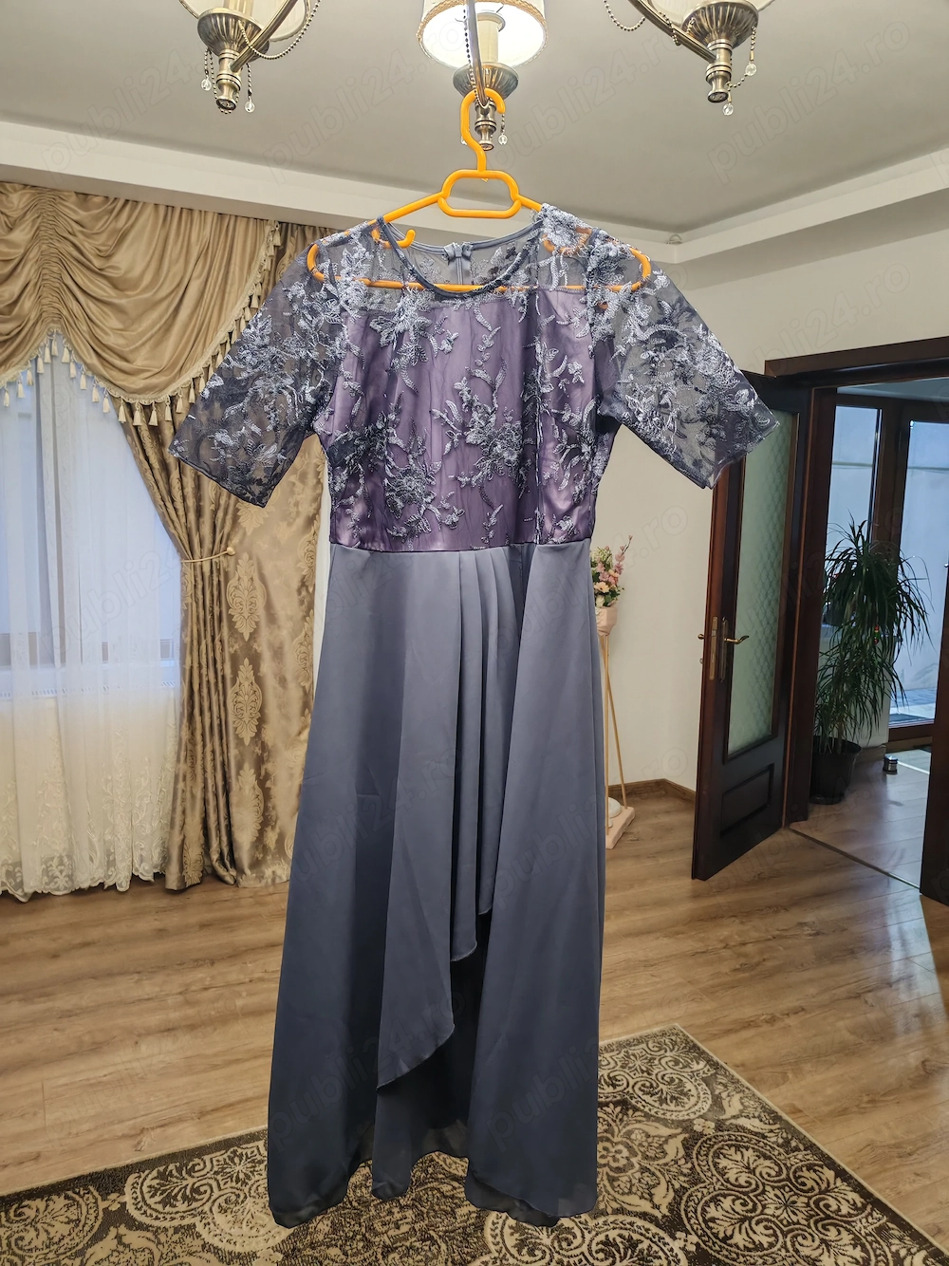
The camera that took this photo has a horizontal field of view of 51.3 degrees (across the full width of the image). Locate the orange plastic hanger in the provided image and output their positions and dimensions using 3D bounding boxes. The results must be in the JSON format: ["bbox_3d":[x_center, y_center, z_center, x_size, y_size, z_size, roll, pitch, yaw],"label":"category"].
[{"bbox_3d":[0.010,-0.537,1.206,0.425,0.238,0.015,1,9,-2],"label":"orange plastic hanger"}]

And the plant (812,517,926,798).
[{"bbox_3d":[1.969,0.147,5.078,0.620,1.480,0.600,4,10,20],"label":"plant"}]

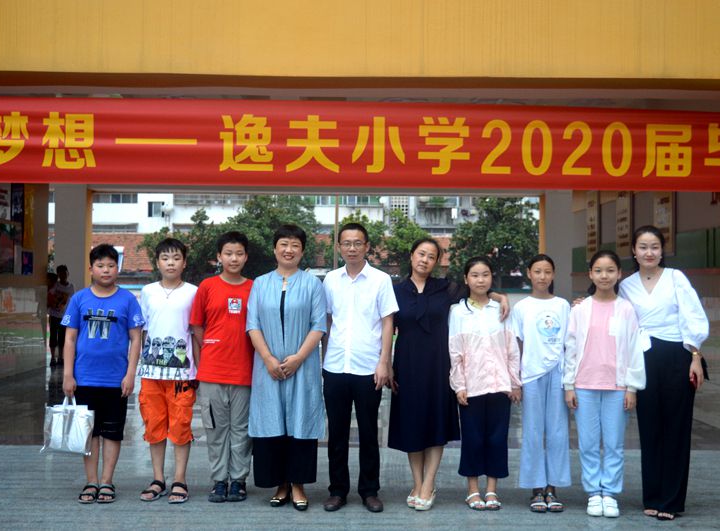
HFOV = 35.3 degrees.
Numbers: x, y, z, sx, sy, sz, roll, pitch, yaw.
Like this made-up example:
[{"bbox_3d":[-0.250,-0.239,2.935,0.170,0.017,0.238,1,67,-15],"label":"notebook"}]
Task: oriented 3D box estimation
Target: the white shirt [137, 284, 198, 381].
[{"bbox_3d":[-1.163,0.405,6.982,0.385,0.613,0.250,1,-1,-6],"label":"white shirt"}]

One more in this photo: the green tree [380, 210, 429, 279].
[{"bbox_3d":[2.121,-0.236,50.030,2.700,4.562,2.700,1,-1,0],"label":"green tree"}]

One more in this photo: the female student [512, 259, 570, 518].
[{"bbox_3d":[1.092,0.697,6.809,0.350,1.525,0.270,1,-1,1],"label":"female student"}]

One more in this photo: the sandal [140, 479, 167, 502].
[{"bbox_3d":[-1.260,1.362,6.864,0.097,0.090,0.250,0,-1,12],"label":"sandal"}]

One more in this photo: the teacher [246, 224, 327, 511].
[{"bbox_3d":[-0.433,0.585,6.670,0.471,1.653,0.360,0,-1,-3],"label":"teacher"}]

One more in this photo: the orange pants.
[{"bbox_3d":[-1.169,0.865,6.870,0.345,0.436,0.270,0,-1,-3],"label":"orange pants"}]

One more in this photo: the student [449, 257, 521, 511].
[{"bbox_3d":[0.734,0.684,6.668,0.424,1.474,0.290,0,-1,3],"label":"student"}]

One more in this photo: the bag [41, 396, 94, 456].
[{"bbox_3d":[-1.721,0.948,6.660,0.316,0.348,0.100,1,-1,-7],"label":"bag"}]

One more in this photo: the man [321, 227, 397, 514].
[{"bbox_3d":[0.005,0.597,6.797,0.460,1.703,0.300,1,-1,0],"label":"man"}]

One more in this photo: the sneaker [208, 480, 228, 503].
[{"bbox_3d":[-0.863,1.359,6.834,0.100,0.103,0.260,0,-1,0],"label":"sneaker"}]

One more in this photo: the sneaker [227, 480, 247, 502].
[{"bbox_3d":[-0.762,1.394,7.045,0.105,0.100,0.260,1,-1,-6],"label":"sneaker"}]

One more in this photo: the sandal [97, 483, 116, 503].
[{"bbox_3d":[-1.548,1.389,6.939,0.102,0.092,0.250,1,-1,-10],"label":"sandal"}]

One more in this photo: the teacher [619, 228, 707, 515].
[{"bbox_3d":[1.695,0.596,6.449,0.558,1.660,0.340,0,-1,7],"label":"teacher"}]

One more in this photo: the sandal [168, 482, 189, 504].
[{"bbox_3d":[-1.107,1.394,6.960,0.105,0.092,0.250,1,-1,-6],"label":"sandal"}]

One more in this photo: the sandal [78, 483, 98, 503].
[{"bbox_3d":[-1.657,1.388,6.921,0.102,0.092,0.250,1,-1,-5],"label":"sandal"}]

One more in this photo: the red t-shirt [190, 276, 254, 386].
[{"bbox_3d":[-0.796,0.397,6.850,0.451,0.662,0.270,0,-1,-3],"label":"red t-shirt"}]

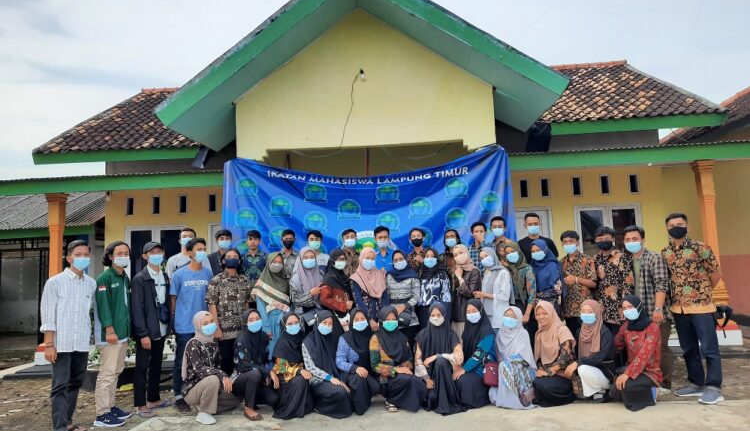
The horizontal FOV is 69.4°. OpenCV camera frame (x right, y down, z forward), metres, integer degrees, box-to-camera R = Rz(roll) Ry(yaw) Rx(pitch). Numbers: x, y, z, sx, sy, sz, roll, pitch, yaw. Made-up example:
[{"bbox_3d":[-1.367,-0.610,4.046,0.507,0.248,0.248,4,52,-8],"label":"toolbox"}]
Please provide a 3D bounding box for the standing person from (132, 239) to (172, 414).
[{"bbox_3d":[-2.254,1.115,5.523,0.470,1.712,0.360,4,-9,-45],"label":"standing person"}]

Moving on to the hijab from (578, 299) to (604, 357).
[{"bbox_3d":[2.058,1.074,5.150,0.260,0.570,0.280,-6,-7,35],"label":"hijab"}]

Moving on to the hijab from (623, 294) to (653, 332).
[{"bbox_3d":[2.471,0.922,5.100,0.280,0.360,0.270,4,-9,-45],"label":"hijab"}]

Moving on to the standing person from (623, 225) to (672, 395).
[{"bbox_3d":[2.644,0.926,5.309,0.500,1.660,0.380,-5,-5,30],"label":"standing person"}]

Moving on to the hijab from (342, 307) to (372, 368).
[{"bbox_3d":[-0.171,1.200,5.299,0.290,0.597,0.280,-1,-6,-12],"label":"hijab"}]

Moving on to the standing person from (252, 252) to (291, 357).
[{"bbox_3d":[-1.048,1.159,5.618,0.440,1.550,0.320,0,-7,-22],"label":"standing person"}]

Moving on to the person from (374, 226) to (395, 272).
[{"bbox_3d":[0.133,0.968,6.338,0.460,1.670,0.300,-2,-4,0],"label":"person"}]

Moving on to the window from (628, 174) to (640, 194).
[{"bbox_3d":[4.981,-0.595,10.400,0.235,0.385,0.120,-2,-4,3],"label":"window"}]

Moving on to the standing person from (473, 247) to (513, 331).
[{"bbox_3d":[1.328,1.106,5.994,0.420,1.513,0.300,-6,-6,42],"label":"standing person"}]

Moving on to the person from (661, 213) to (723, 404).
[{"bbox_3d":[3.007,0.844,5.154,0.540,1.732,0.380,-7,-8,39],"label":"person"}]

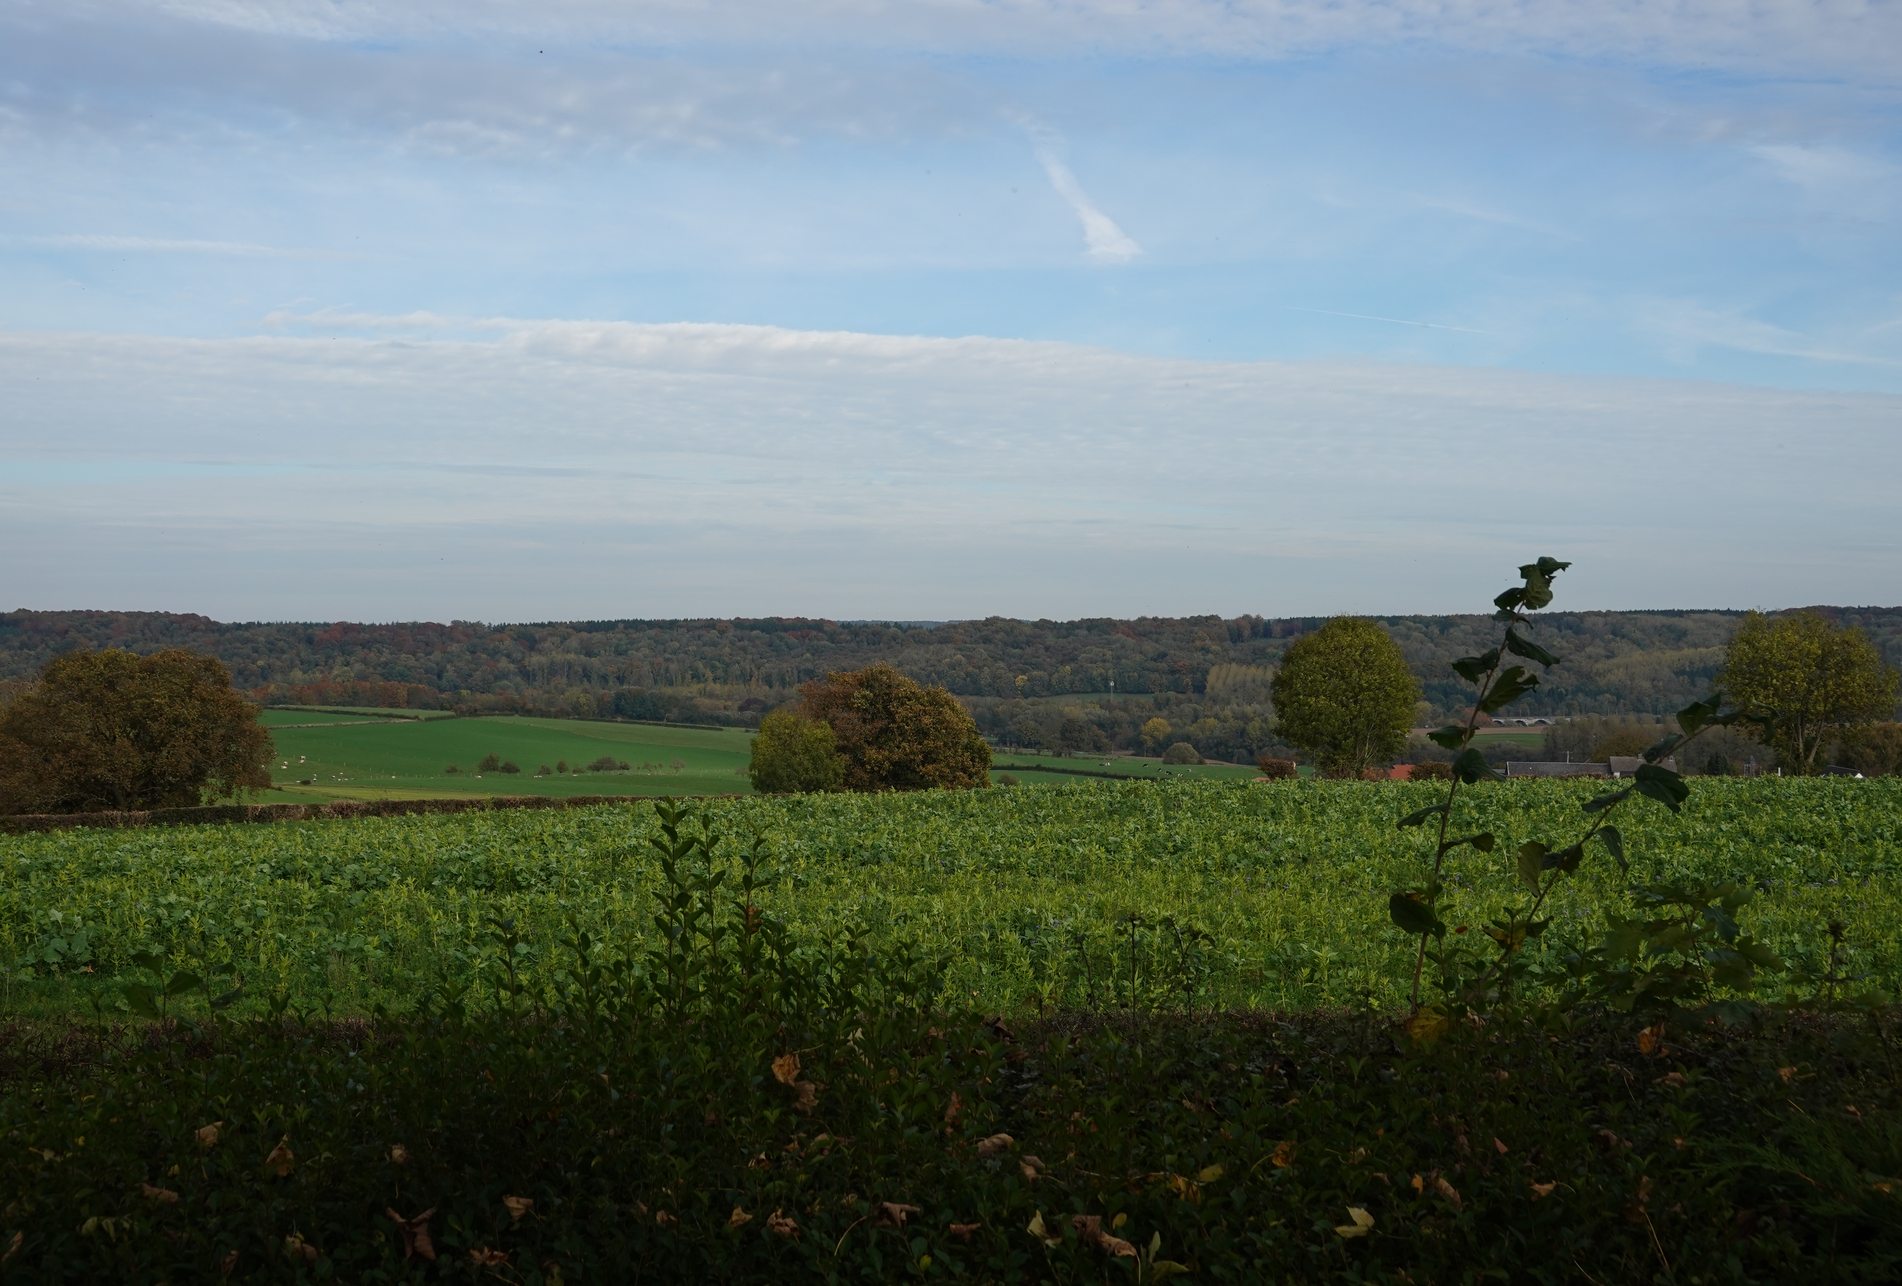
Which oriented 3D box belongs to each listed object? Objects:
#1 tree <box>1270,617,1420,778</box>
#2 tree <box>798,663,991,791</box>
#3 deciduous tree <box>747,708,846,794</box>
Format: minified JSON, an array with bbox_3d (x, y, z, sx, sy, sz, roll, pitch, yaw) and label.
[{"bbox_3d":[20.690,3.250,135.000,7.910,9.350,7.680,0,0,0],"label":"tree"},{"bbox_3d":[-2.880,4.800,131.000,9.830,7.450,9.340,0,0,0],"label":"tree"},{"bbox_3d":[-7.690,5.760,128.000,4.950,5.080,4.800,0,0,0],"label":"deciduous tree"}]

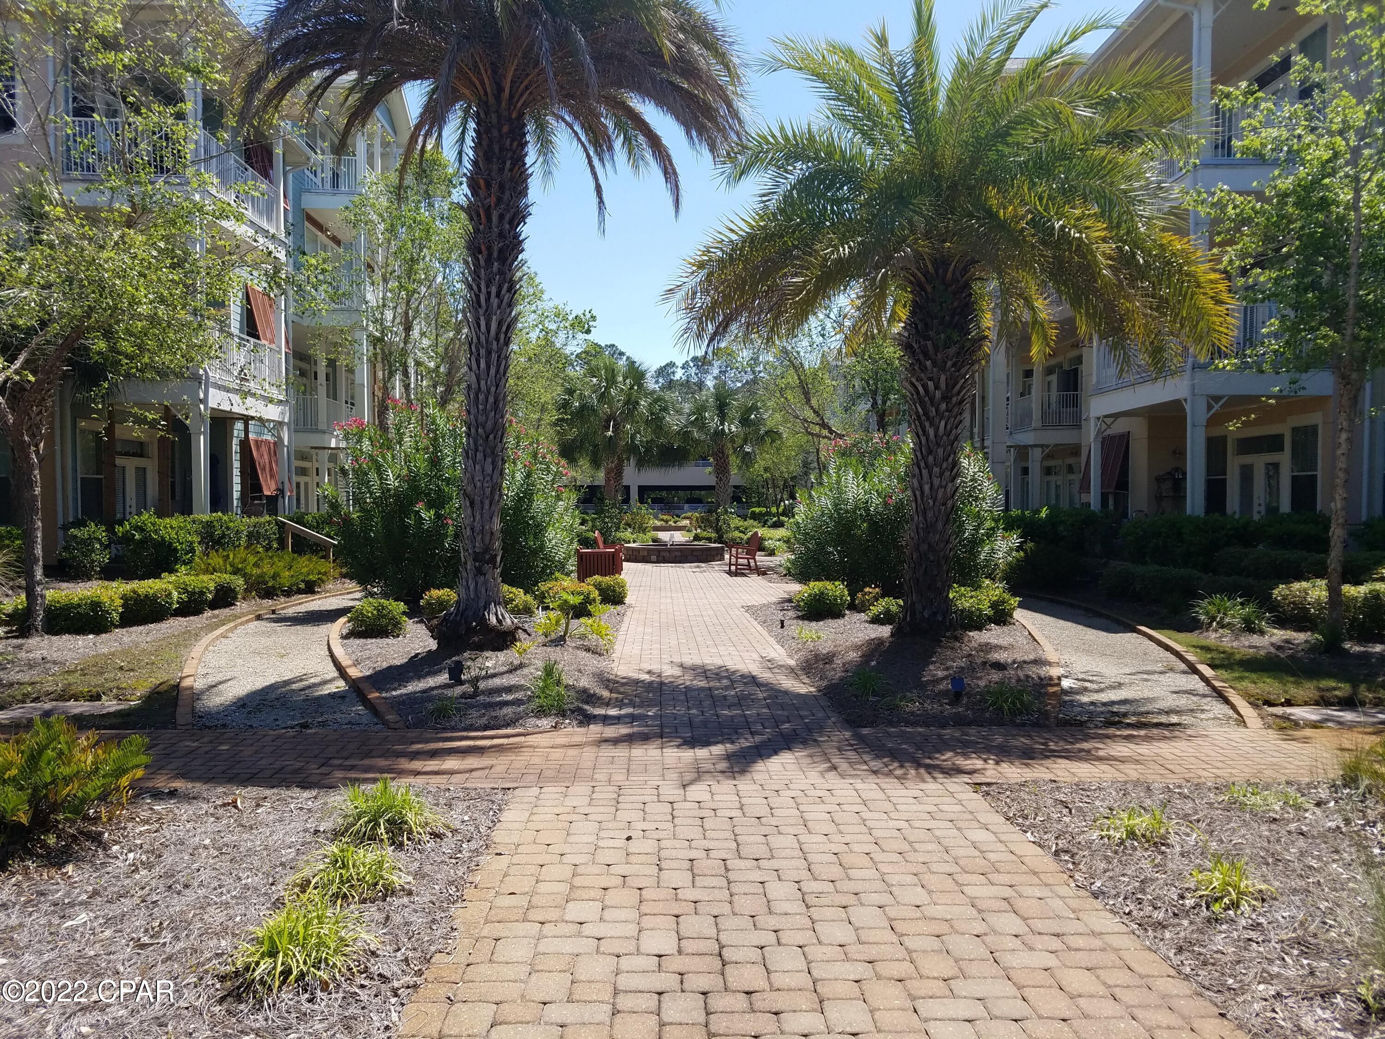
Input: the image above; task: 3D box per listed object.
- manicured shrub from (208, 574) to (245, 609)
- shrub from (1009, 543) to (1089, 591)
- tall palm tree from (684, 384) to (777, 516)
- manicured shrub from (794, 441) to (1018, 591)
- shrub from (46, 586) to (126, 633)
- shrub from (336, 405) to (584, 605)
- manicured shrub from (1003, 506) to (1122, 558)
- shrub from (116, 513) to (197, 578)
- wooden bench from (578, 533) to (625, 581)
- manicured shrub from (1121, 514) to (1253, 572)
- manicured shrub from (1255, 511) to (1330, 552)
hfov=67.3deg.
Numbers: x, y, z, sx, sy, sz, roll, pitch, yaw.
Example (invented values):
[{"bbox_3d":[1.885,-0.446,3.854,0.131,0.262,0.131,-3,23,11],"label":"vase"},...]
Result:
[{"bbox_3d":[-7.020,1.070,15.600,0.680,0.530,0.700,0,1,0],"label":"manicured shrub"},{"bbox_3d":[6.850,0.900,20.000,1.500,0.880,1.300,0,1,0],"label":"shrub"},{"bbox_3d":[1.440,-2.250,40.000,3.600,6.000,3.500,0,1,0],"label":"tall palm tree"},{"bbox_3d":[4.100,-0.100,20.300,4.100,2.900,3.500,0,1,0],"label":"manicured shrub"},{"bbox_3d":[-7.420,1.100,12.700,0.880,0.550,0.820,0,1,0],"label":"shrub"},{"bbox_3d":[-4.200,-0.320,18.500,4.100,3.350,3.700,0,1,0],"label":"shrub"},{"bbox_3d":[8.550,0.330,24.000,2.700,1.200,1.700,0,1,0],"label":"manicured shrub"},{"bbox_3d":[-9.650,0.470,18.700,1.350,1.120,1.200,0,1,0],"label":"shrub"},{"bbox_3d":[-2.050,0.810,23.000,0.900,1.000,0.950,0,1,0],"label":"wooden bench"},{"bbox_3d":[9.500,0.430,20.100,2.450,1.080,1.400,0,1,0],"label":"manicured shrub"},{"bbox_3d":[11.500,0.400,20.000,1.300,1.050,1.100,0,1,0],"label":"manicured shrub"}]

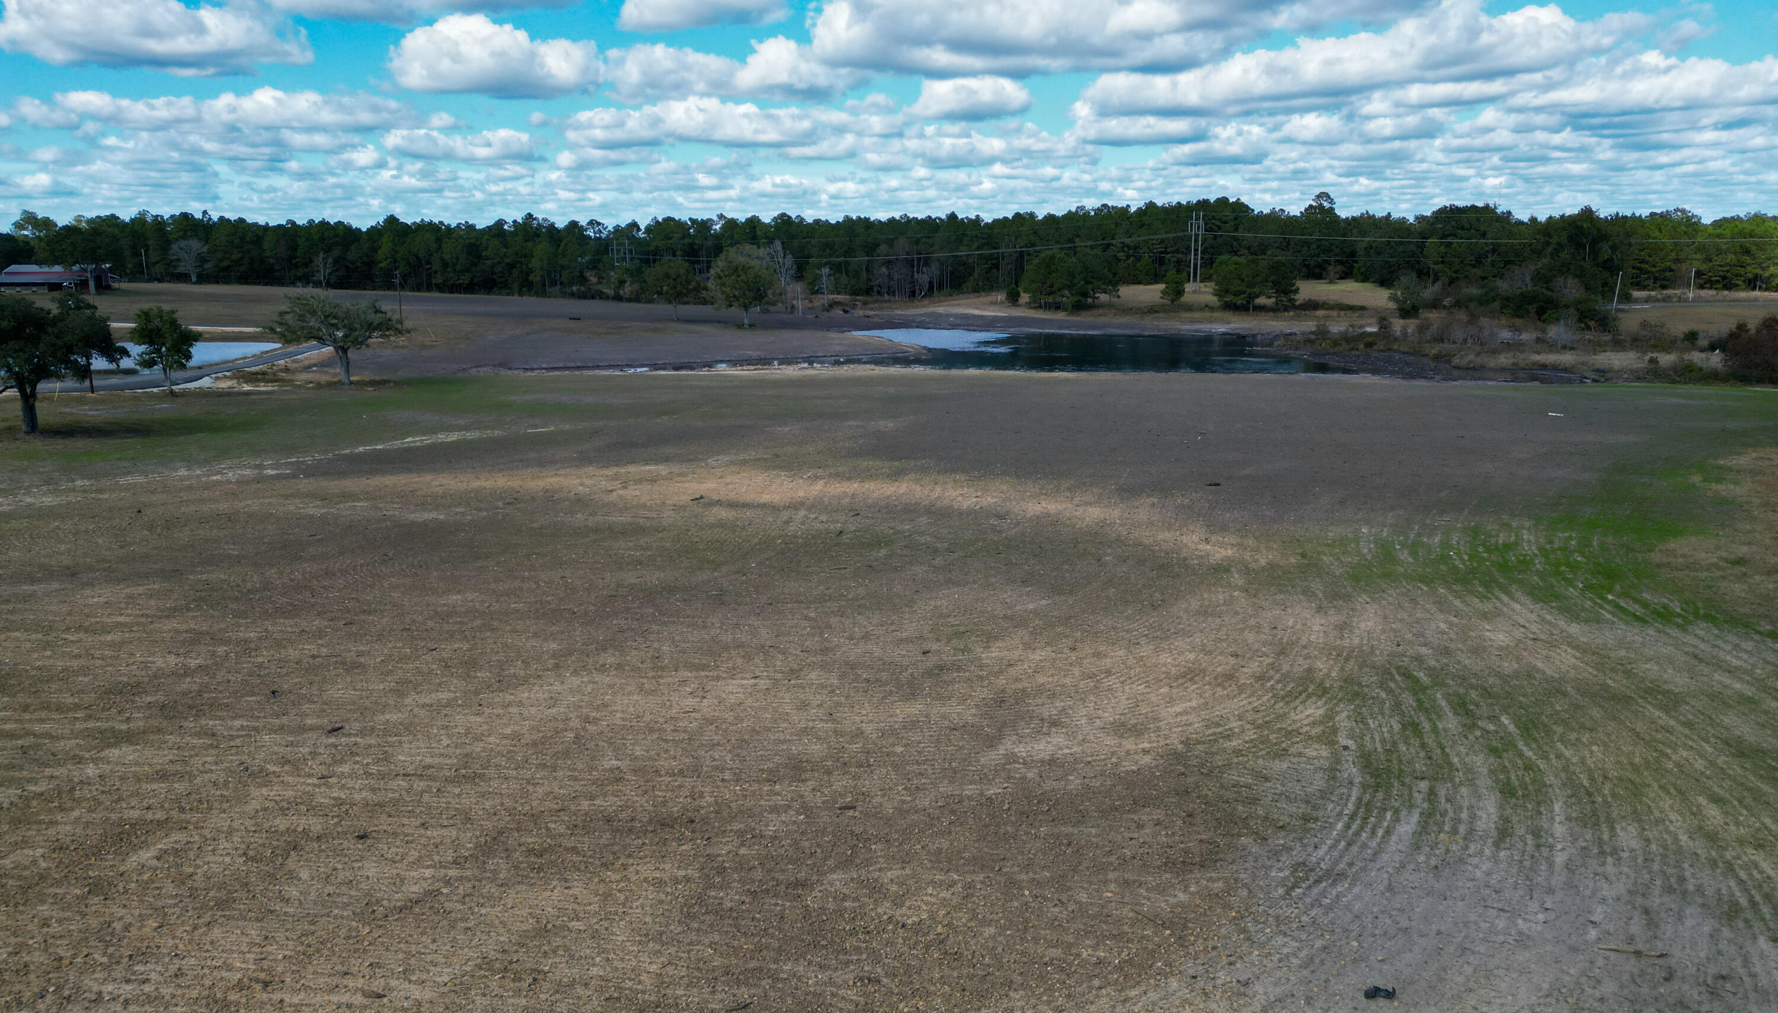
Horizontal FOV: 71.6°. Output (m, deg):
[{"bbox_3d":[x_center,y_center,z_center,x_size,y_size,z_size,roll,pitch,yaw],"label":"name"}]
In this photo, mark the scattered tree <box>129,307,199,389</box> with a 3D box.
[{"bbox_3d":[-58.740,-12.620,100.180,4.870,7.280,4.620,-7,14,-30],"label":"scattered tree"}]

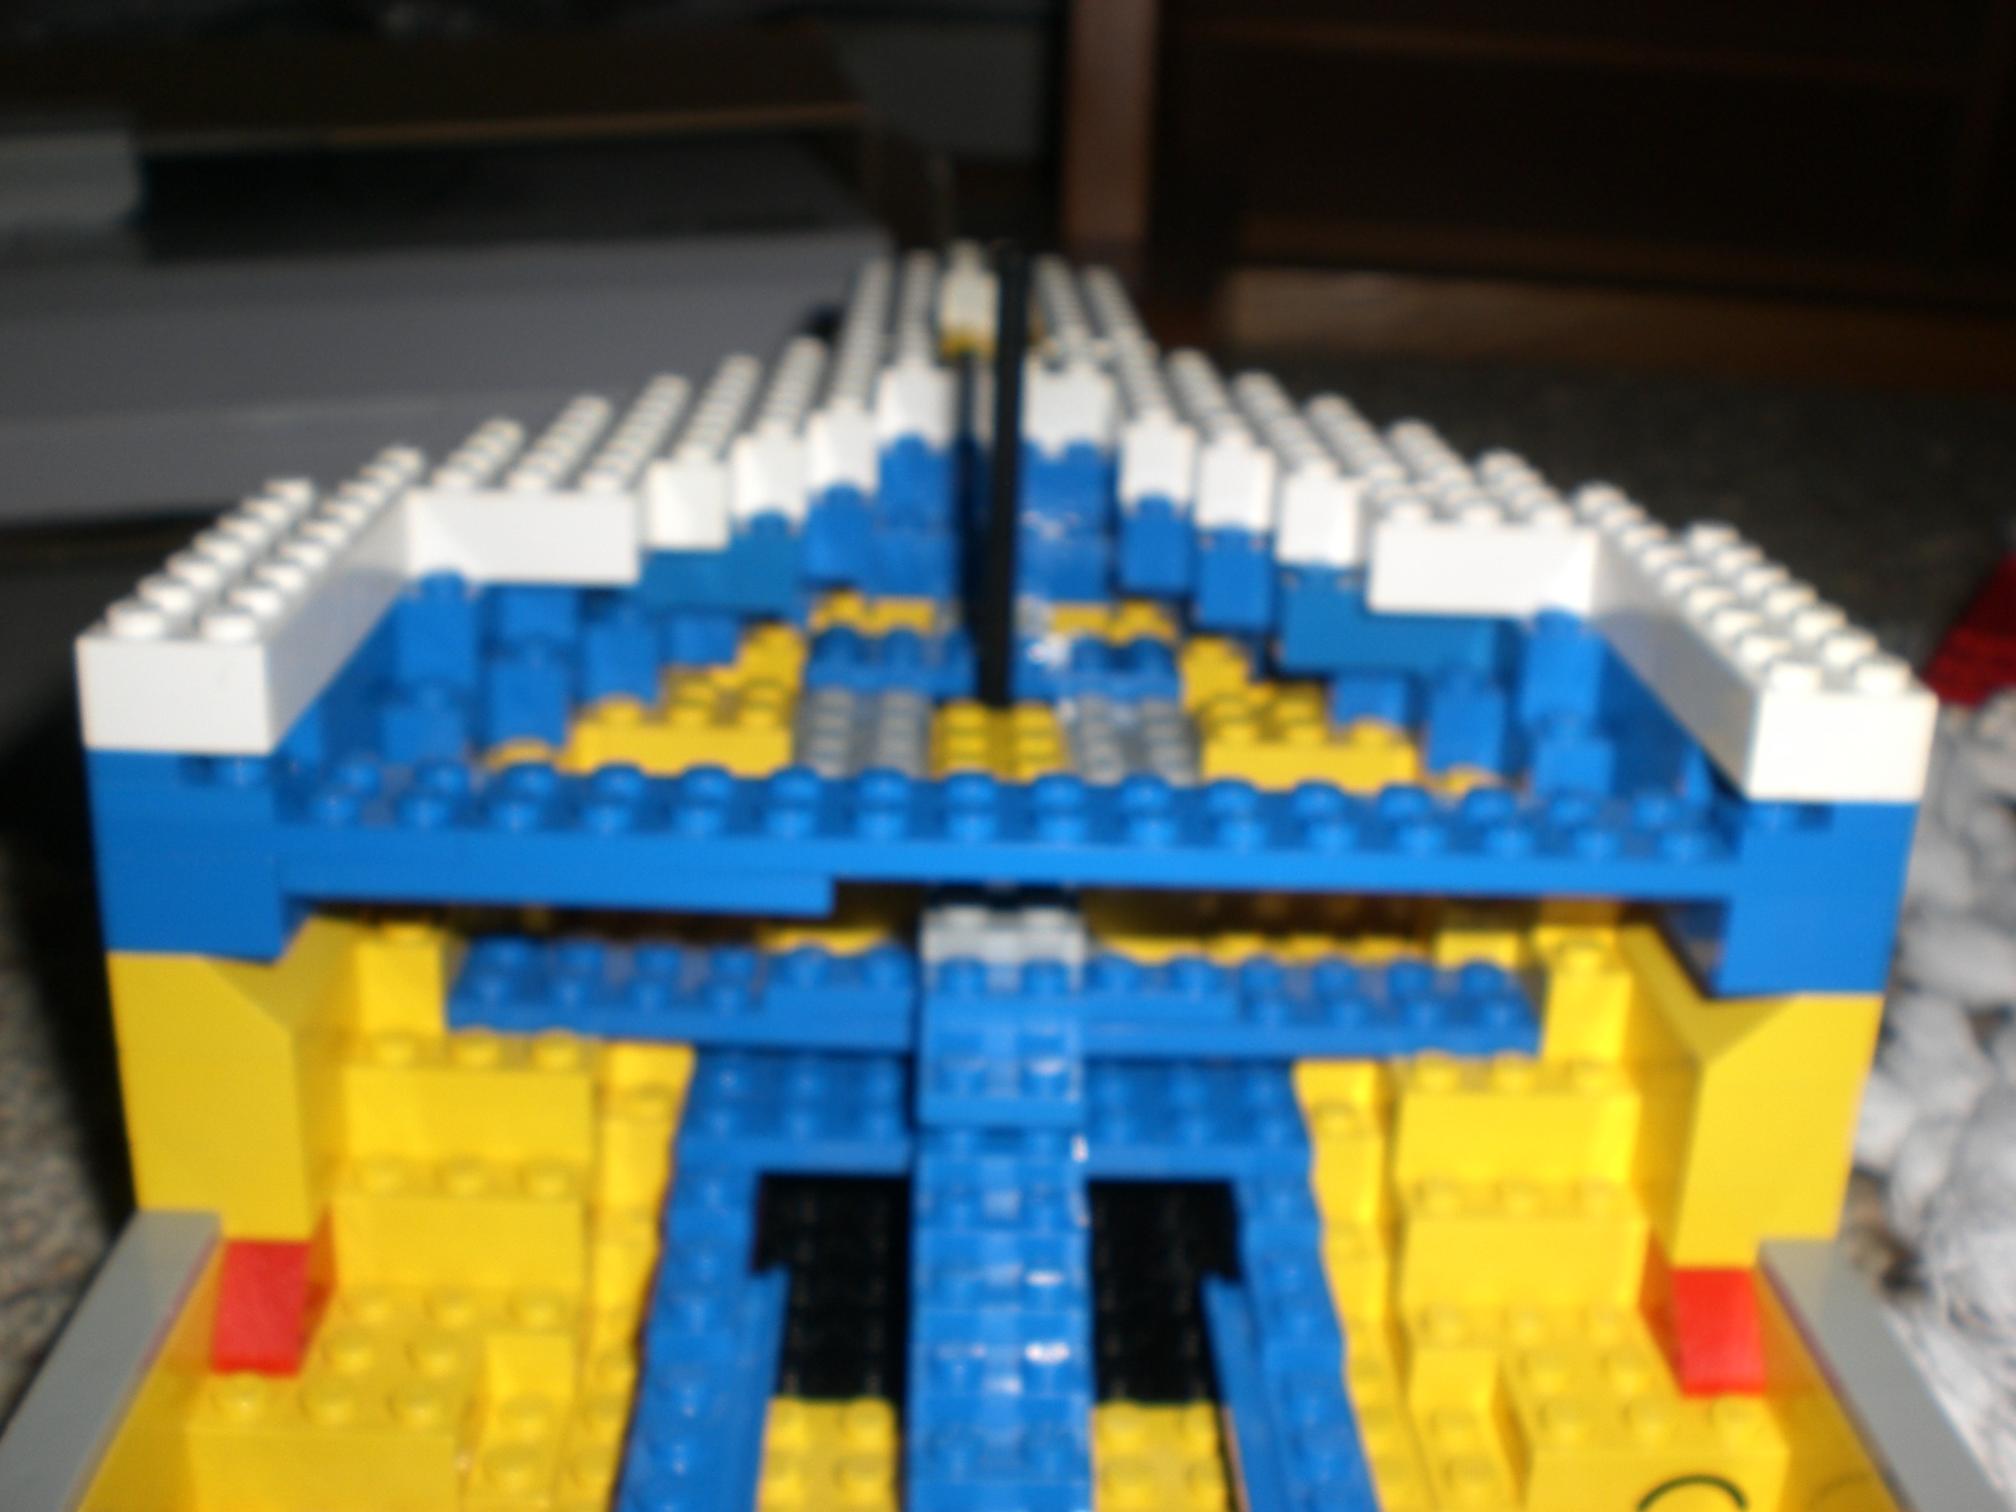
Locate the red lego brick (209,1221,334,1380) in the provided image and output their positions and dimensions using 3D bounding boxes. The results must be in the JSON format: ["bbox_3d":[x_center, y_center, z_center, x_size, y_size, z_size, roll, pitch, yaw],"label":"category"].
[{"bbox_3d":[-0.068,0.049,0.206,0.008,0.010,0.016,2,20,-2],"label":"red lego brick"}]

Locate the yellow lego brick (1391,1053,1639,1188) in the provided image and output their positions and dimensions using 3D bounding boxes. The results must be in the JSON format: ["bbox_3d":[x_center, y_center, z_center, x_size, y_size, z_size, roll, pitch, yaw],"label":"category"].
[{"bbox_3d":[0.051,0.036,0.228,0.024,0.011,0.010,2,20,-2],"label":"yellow lego brick"}]

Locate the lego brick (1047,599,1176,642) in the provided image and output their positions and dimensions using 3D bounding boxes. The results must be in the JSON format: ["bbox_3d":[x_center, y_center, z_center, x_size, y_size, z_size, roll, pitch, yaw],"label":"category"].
[{"bbox_3d":[0.014,-0.016,0.308,0.016,0.011,0.012,2,20,-2],"label":"lego brick"}]

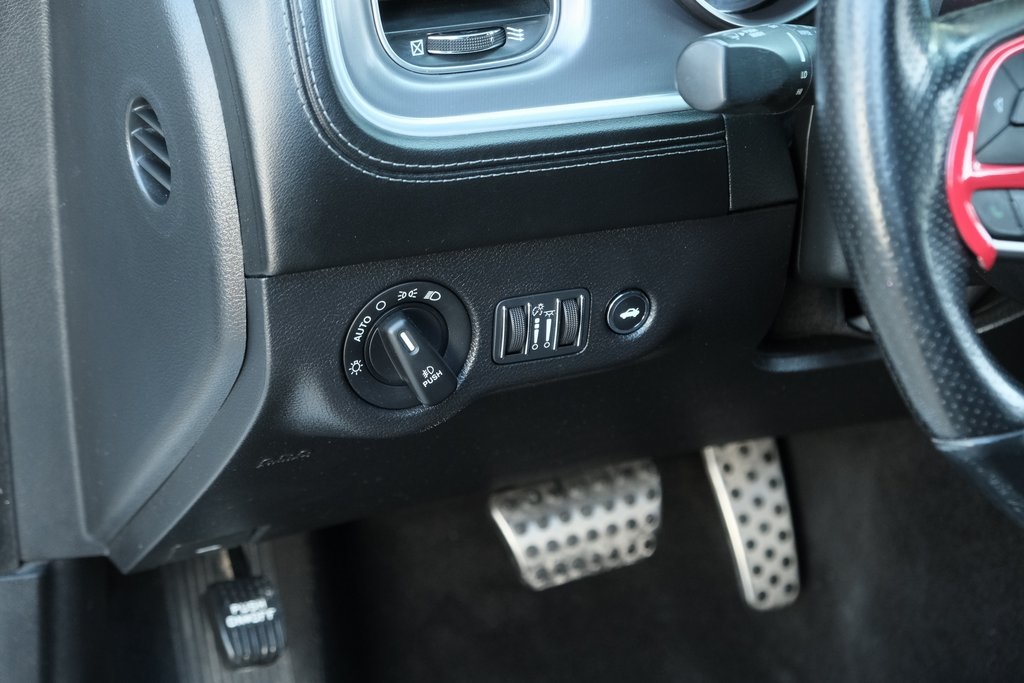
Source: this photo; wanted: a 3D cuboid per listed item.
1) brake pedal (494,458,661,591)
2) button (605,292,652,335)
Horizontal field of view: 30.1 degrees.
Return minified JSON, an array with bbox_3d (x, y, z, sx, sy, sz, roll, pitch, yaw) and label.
[{"bbox_3d":[0.043,0.126,1.296,0.122,0.070,0.028,-8,-8,-23],"label":"brake pedal"},{"bbox_3d":[0.058,-0.014,0.942,0.024,0.024,0.007,-7,26,-22],"label":"button"}]

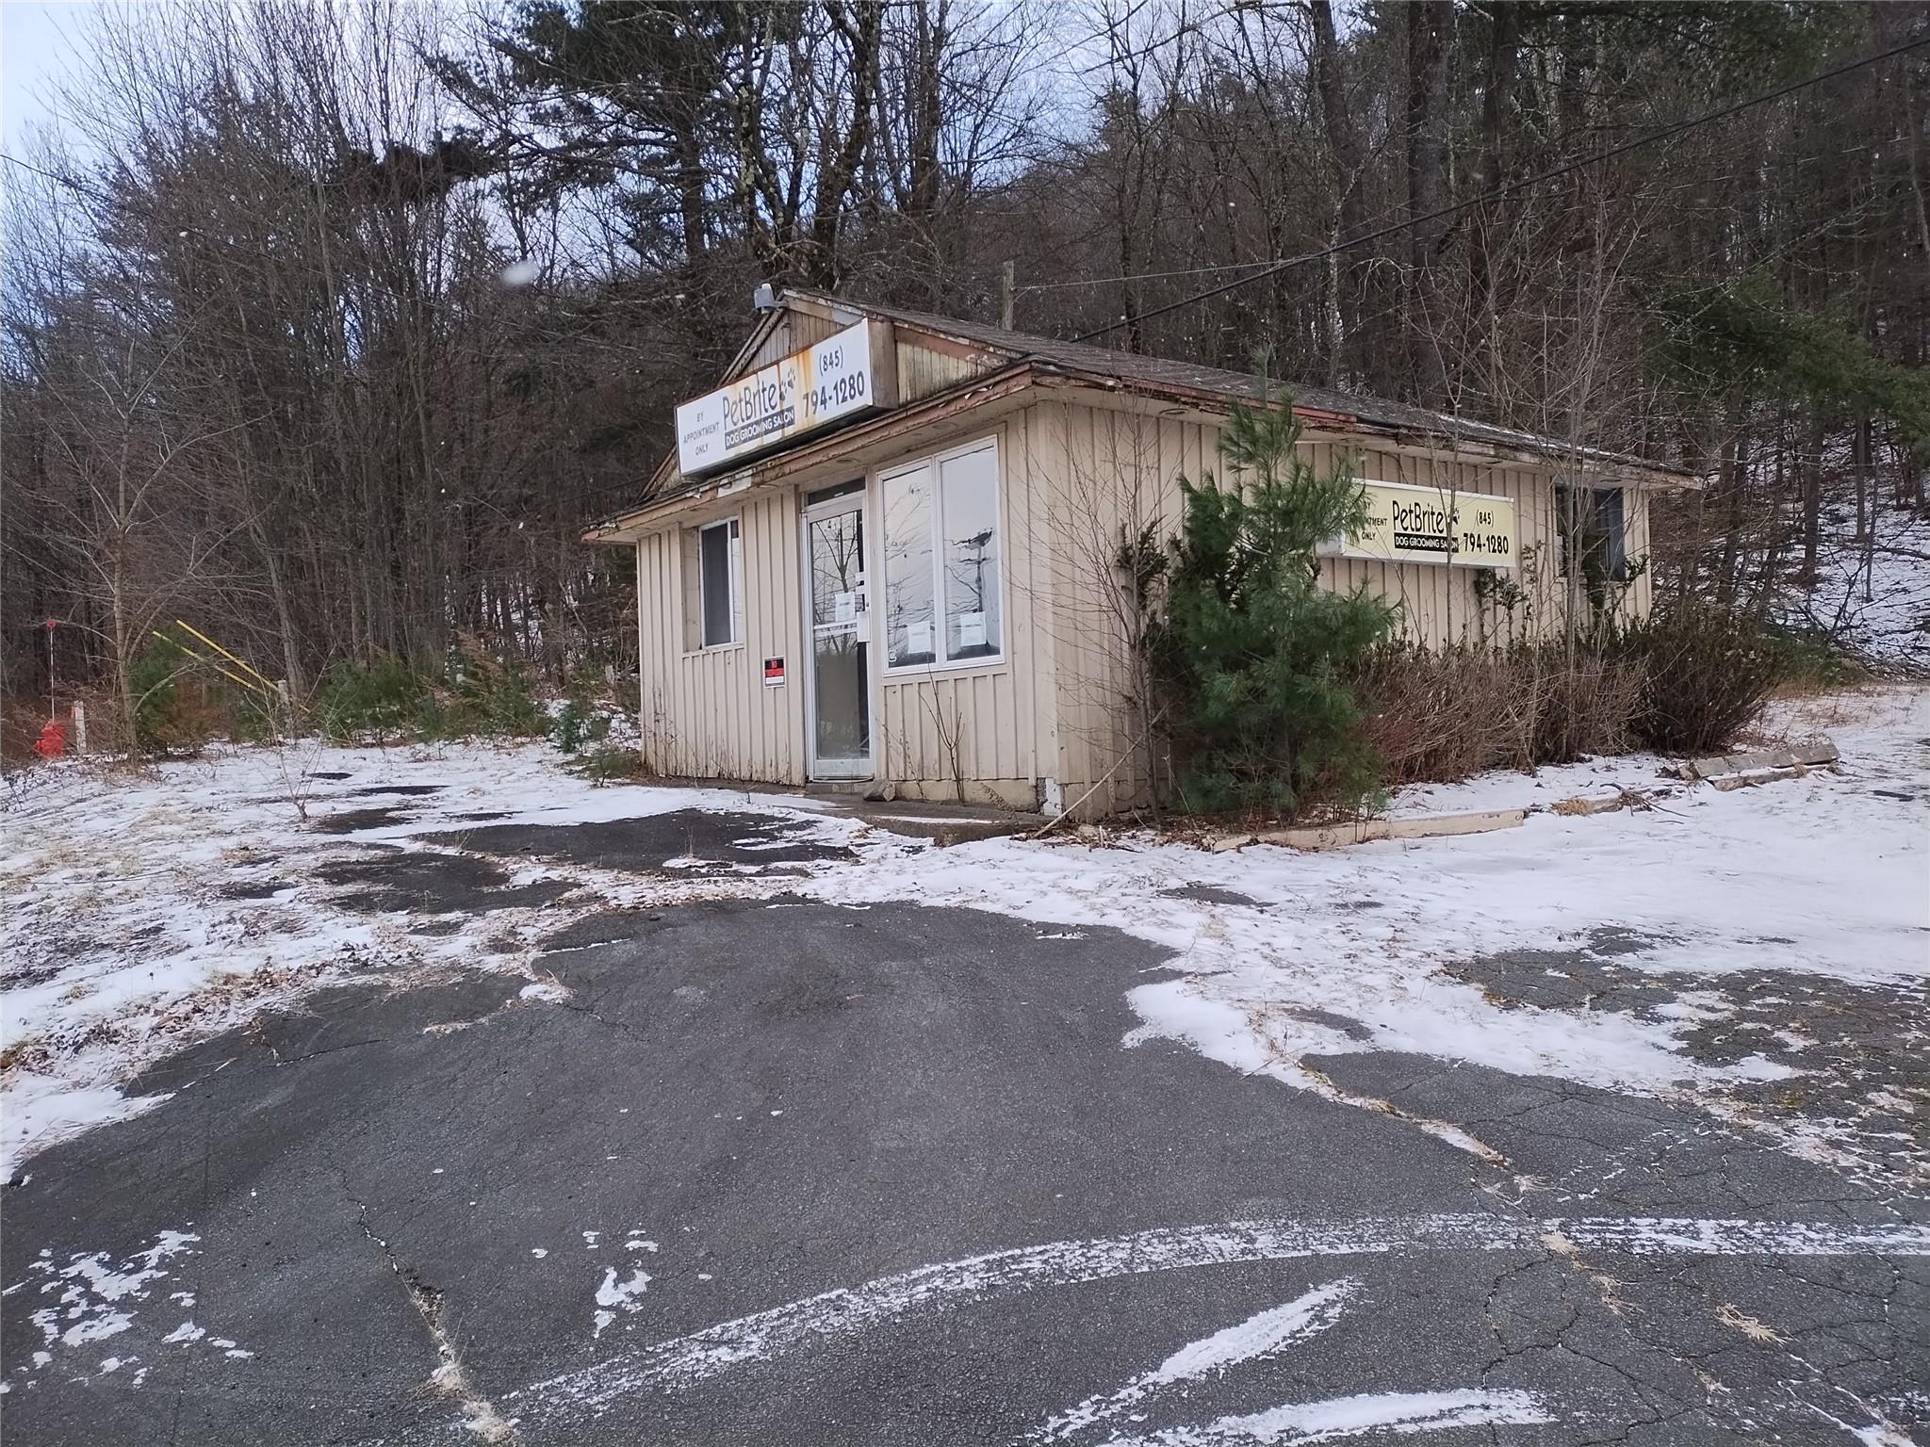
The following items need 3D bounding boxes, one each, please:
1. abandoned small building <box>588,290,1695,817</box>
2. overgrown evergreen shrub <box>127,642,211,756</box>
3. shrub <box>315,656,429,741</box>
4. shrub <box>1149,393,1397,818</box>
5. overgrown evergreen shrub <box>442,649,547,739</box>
[{"bbox_3d":[1.573,-1.468,13.253,7.972,4.076,6.837,-2,-1,-37],"label":"abandoned small building"},{"bbox_3d":[-12.292,-0.395,21.500,1.280,1.720,1.300,-2,-1,-30],"label":"overgrown evergreen shrub"},{"bbox_3d":[-9.152,-0.395,21.500,1.750,1.340,1.500,-2,0,-23],"label":"shrub"},{"bbox_3d":[1.838,-0.727,8.350,1.400,2.600,1.350,-2,0,0],"label":"shrub"},{"bbox_3d":[-6.919,-0.421,20.500,1.550,1.340,1.400,-2,0,-19],"label":"overgrown evergreen shrub"}]

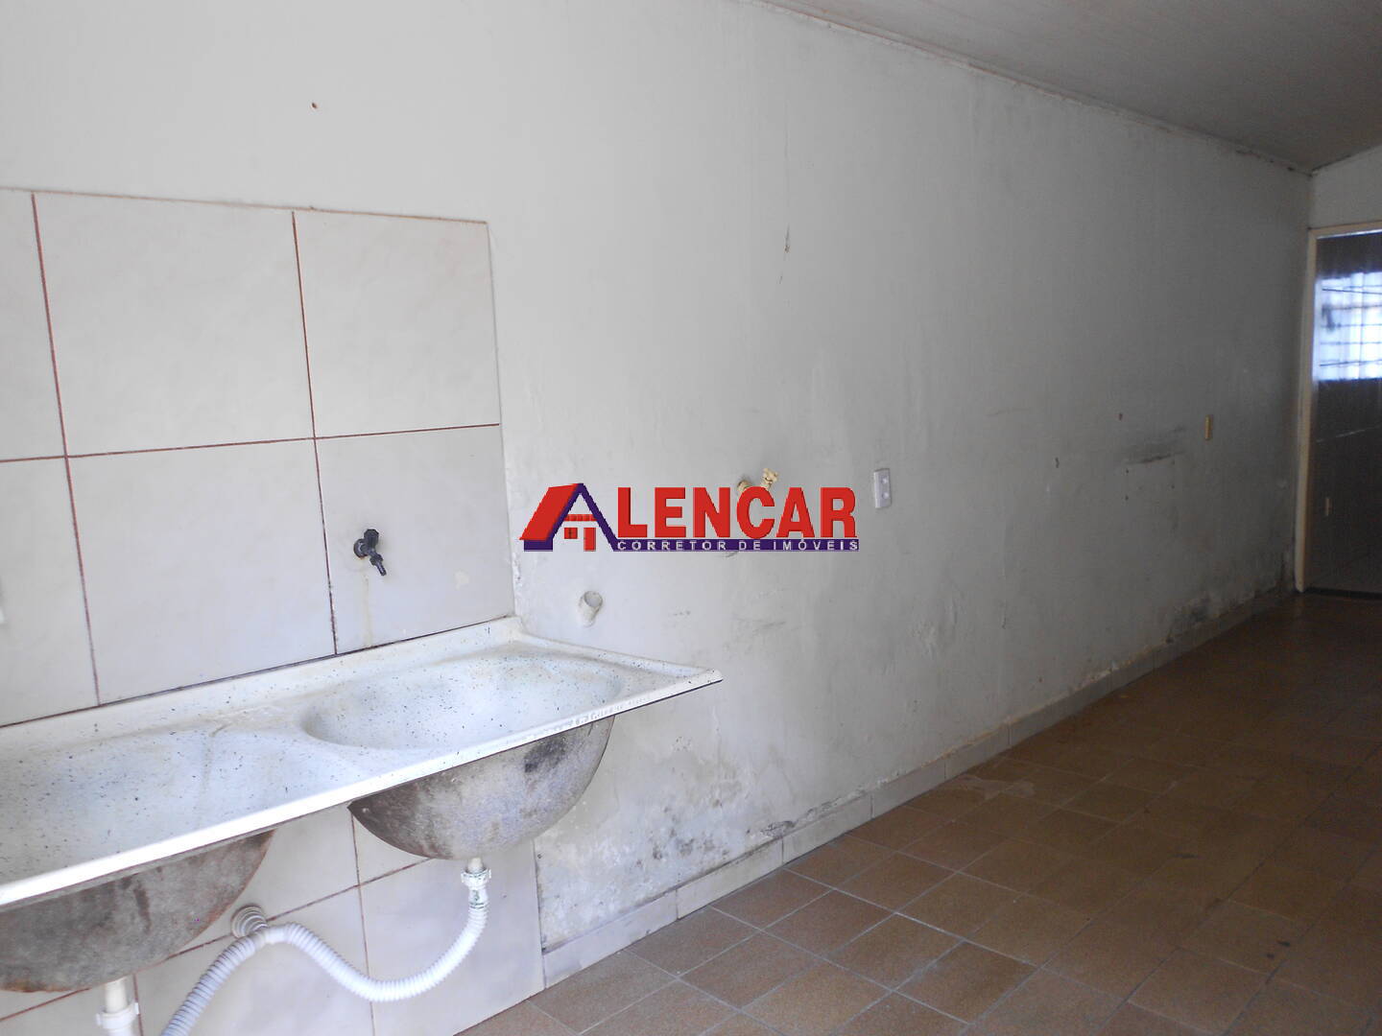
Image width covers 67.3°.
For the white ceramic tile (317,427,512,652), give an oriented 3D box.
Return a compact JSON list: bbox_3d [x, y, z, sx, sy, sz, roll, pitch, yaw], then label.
[{"bbox_3d":[-0.576,0.033,2.226,0.428,0.433,0.009,-10,9,-42],"label":"white ceramic tile"}]

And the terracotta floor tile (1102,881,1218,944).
[{"bbox_3d":[1.230,1.028,2.703,0.294,0.009,0.200,-10,9,-42],"label":"terracotta floor tile"}]

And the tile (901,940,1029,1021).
[{"bbox_3d":[0.648,1.084,2.434,0.294,0.010,0.201,-9,9,-43],"label":"tile"}]

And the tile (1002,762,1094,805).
[{"bbox_3d":[1.253,0.934,3.613,0.297,0.010,0.203,-10,9,-42],"label":"tile"}]

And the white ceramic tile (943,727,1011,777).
[{"bbox_3d":[1.064,0.869,3.853,0.432,0.079,0.010,-9,9,-43],"label":"white ceramic tile"}]

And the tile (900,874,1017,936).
[{"bbox_3d":[0.733,1.052,2.819,0.296,0.010,0.203,-9,9,-43],"label":"tile"}]

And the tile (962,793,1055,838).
[{"bbox_3d":[1.019,0.958,3.341,0.294,0.010,0.201,-9,9,-43],"label":"tile"}]

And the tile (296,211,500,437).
[{"bbox_3d":[-0.604,-0.404,2.188,0.434,0.436,0.010,-10,10,-43],"label":"tile"}]

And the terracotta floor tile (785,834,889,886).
[{"bbox_3d":[0.448,1.034,3.121,0.296,0.010,0.203,-9,9,-43],"label":"terracotta floor tile"}]

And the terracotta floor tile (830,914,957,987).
[{"bbox_3d":[0.508,1.076,2.585,0.294,0.010,0.201,-9,9,-43],"label":"terracotta floor tile"}]

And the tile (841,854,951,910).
[{"bbox_3d":[0.588,1.036,2.951,0.294,0.009,0.200,-10,9,-42],"label":"tile"}]

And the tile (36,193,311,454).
[{"bbox_3d":[-0.915,-0.350,1.882,0.428,0.437,0.009,-10,9,-42],"label":"tile"}]

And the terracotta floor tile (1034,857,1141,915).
[{"bbox_3d":[1.104,1.030,2.898,0.297,0.010,0.203,-10,9,-42],"label":"terracotta floor tile"}]

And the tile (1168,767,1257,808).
[{"bbox_3d":[1.760,0.919,3.507,0.297,0.010,0.203,-10,9,-42],"label":"tile"}]

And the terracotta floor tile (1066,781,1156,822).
[{"bbox_3d":[1.377,0.931,3.393,0.294,0.010,0.201,-9,9,-43],"label":"terracotta floor tile"}]

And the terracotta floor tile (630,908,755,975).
[{"bbox_3d":[0.009,1.106,2.712,0.296,0.010,0.203,-9,9,-43],"label":"terracotta floor tile"}]

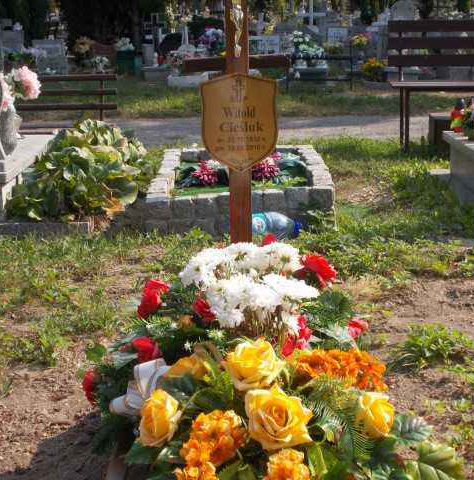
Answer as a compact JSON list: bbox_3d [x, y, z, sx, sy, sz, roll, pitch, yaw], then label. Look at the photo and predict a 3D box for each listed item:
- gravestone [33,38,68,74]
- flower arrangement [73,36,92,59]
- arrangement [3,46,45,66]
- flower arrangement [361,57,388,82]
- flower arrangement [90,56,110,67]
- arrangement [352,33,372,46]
[{"bbox_3d":[-2.403,-2.332,13.740,0.461,0.494,0.140,0,14,0],"label":"gravestone"},{"bbox_3d":[-1.961,-2.443,13.610,0.228,0.275,0.220,0,14,0],"label":"flower arrangement"},{"bbox_3d":[-3.033,-2.619,15.303,0.560,0.280,0.350,-1,13,0],"label":"arrangement"},{"bbox_3d":[1.739,-2.156,13.562,0.320,0.330,0.320,-1,13,0],"label":"flower arrangement"},{"bbox_3d":[-1.713,-2.211,13.358,0.249,0.148,0.220,0,14,0],"label":"flower arrangement"},{"bbox_3d":[1.625,-2.596,13.882,0.285,0.178,0.240,0,14,0],"label":"arrangement"}]

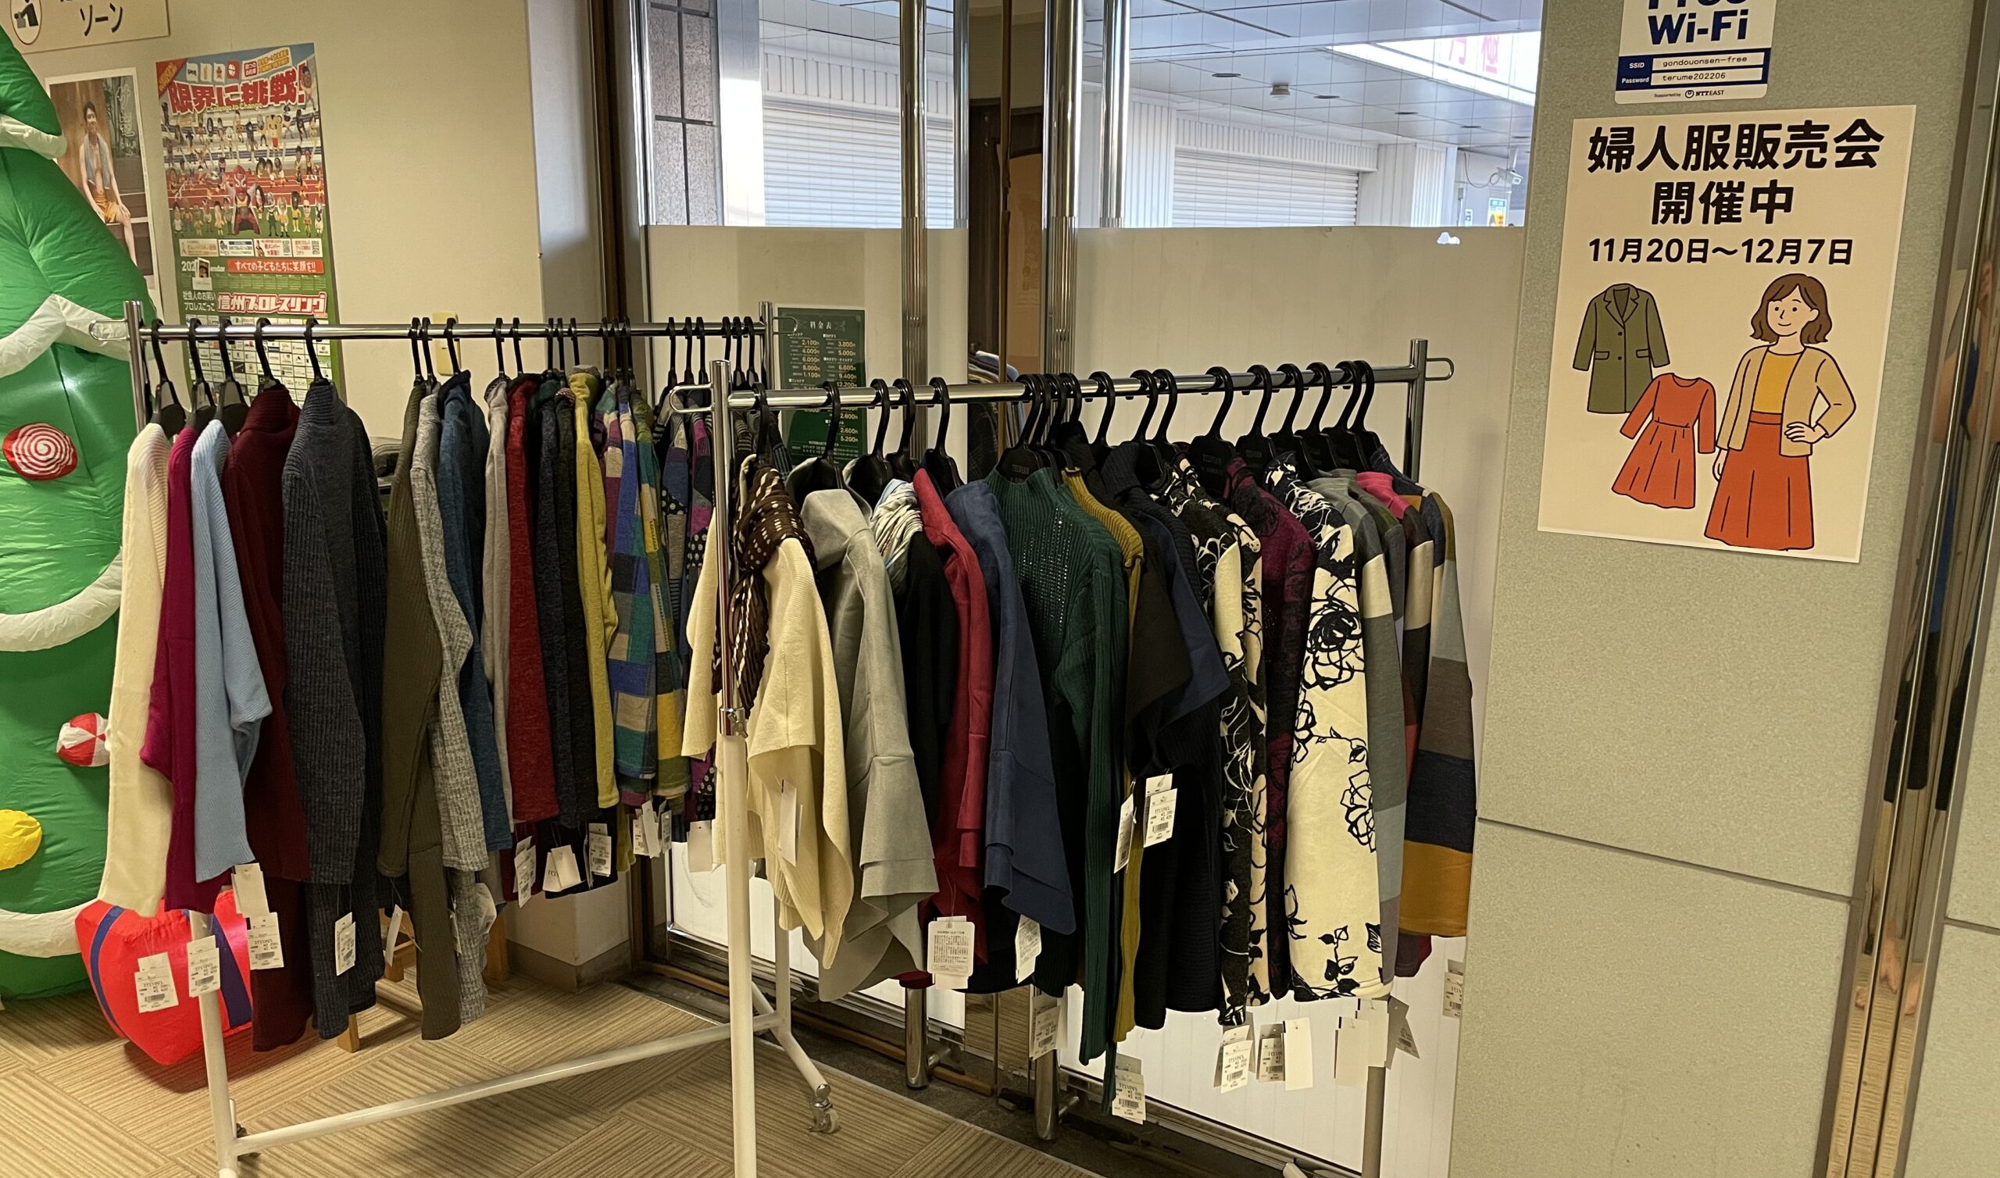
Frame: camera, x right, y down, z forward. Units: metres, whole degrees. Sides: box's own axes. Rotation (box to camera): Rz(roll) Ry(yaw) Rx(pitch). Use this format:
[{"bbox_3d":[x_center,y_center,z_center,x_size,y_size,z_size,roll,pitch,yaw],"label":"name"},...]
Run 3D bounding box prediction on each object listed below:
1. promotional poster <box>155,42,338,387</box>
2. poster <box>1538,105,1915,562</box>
[{"bbox_3d":[-1.599,-0.700,3.206,0.596,0.840,0.012,9,15,33],"label":"promotional poster"},{"bbox_3d":[0.701,-0.248,1.476,0.298,0.420,0.012,8,15,31],"label":"poster"}]

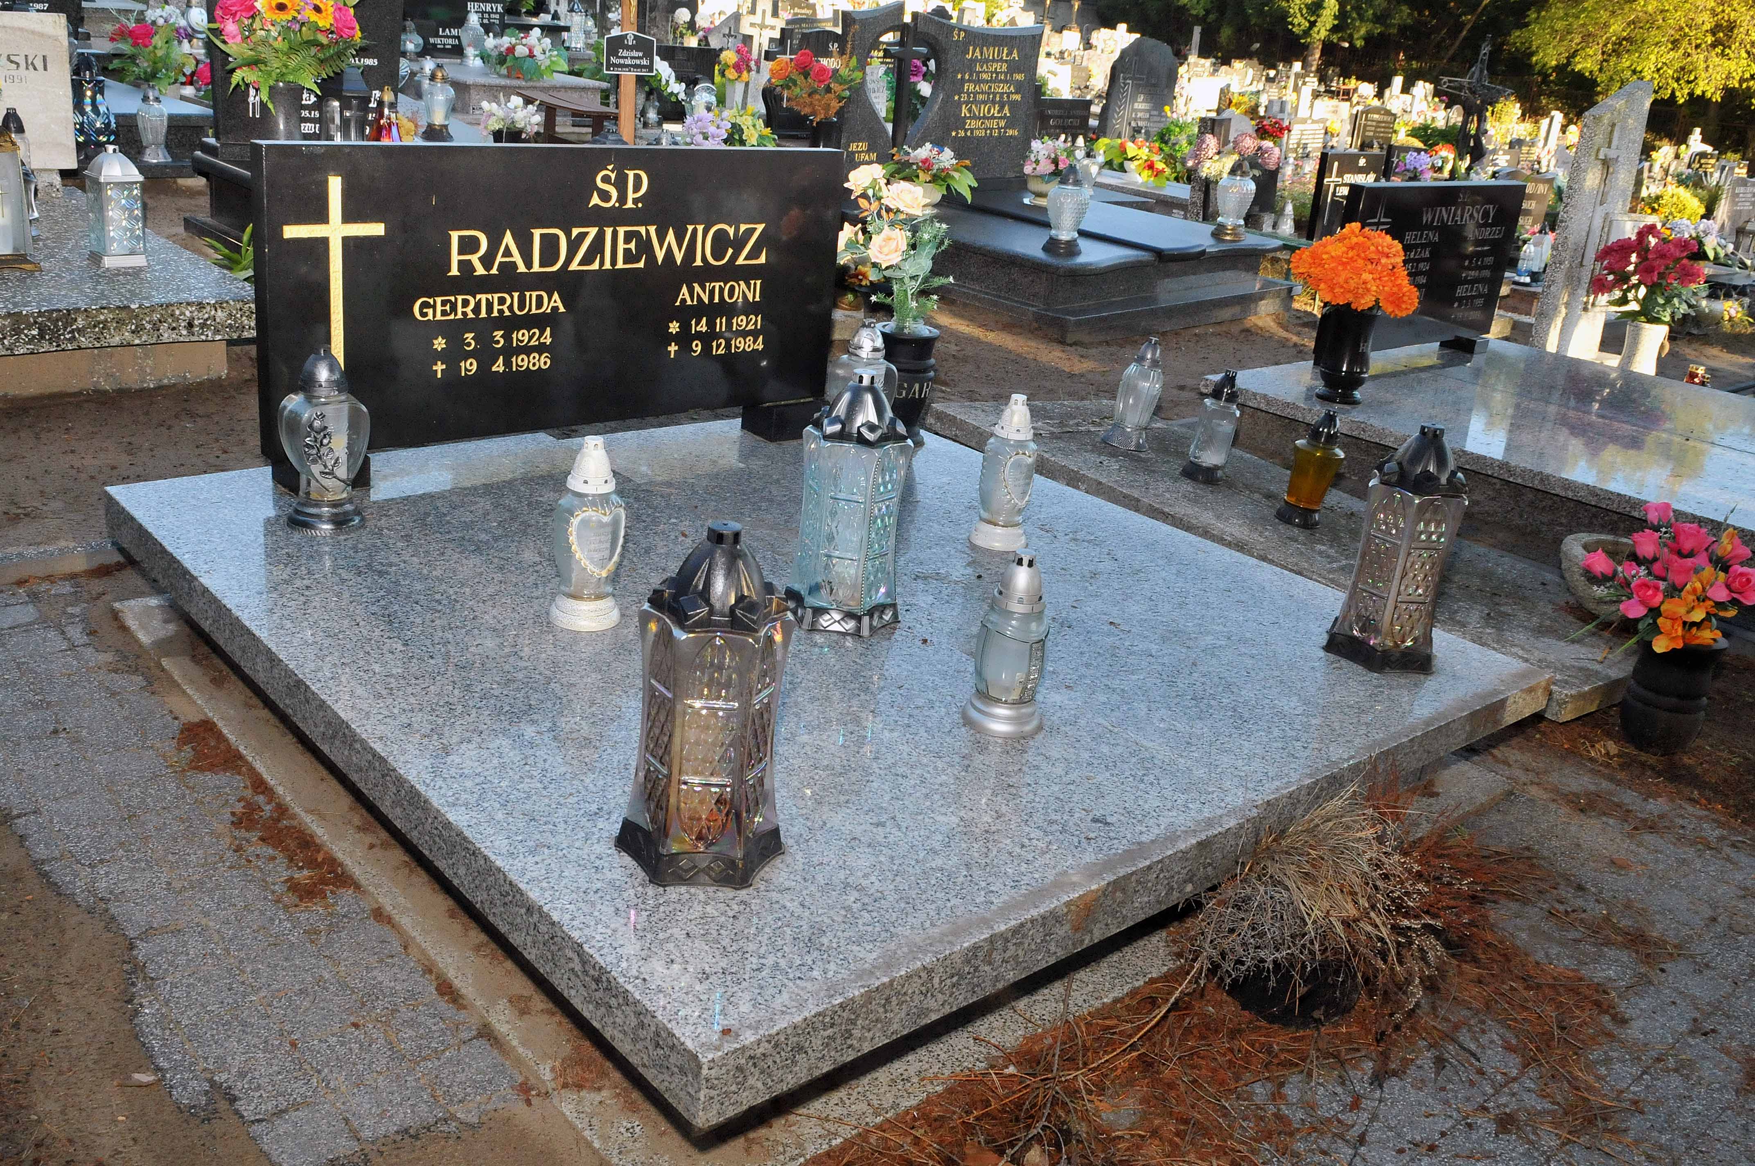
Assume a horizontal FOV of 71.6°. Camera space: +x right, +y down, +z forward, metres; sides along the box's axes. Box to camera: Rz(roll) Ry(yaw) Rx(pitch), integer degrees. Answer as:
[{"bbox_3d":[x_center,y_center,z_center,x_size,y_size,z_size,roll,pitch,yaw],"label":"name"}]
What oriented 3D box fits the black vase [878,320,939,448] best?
[{"bbox_3d":[0.065,-0.461,2.827,0.155,0.253,0.155,5,21,-2],"label":"black vase"}]

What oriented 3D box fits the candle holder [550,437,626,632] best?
[{"bbox_3d":[-0.461,-0.083,1.935,0.120,0.300,0.117,5,23,-2],"label":"candle holder"}]

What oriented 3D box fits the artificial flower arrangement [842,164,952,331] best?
[{"bbox_3d":[0.042,-0.777,2.842,0.286,0.389,0.265,-15,30,-39],"label":"artificial flower arrangement"}]

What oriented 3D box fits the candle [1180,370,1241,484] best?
[{"bbox_3d":[0.767,-0.357,2.737,0.102,0.245,0.102,-9,31,-41],"label":"candle"}]

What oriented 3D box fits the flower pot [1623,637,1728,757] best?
[{"bbox_3d":[1.399,0.190,2.145,0.160,0.177,0.160,-14,29,-42],"label":"flower pot"}]

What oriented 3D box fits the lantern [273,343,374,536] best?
[{"bbox_3d":[-1.002,-0.262,2.181,0.158,0.314,0.138,-15,30,-39],"label":"lantern"}]

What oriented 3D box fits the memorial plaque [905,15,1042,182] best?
[{"bbox_3d":[0.490,-2.457,6.203,0.100,0.772,0.884,21,25,34],"label":"memorial plaque"}]

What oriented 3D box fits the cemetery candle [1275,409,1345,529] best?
[{"bbox_3d":[0.938,-0.249,2.579,0.112,0.244,0.112,-9,31,-41],"label":"cemetery candle"}]

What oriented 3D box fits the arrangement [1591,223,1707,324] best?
[{"bbox_3d":[2.844,-1.137,4.497,0.420,0.360,0.400,-14,29,-42],"label":"arrangement"}]

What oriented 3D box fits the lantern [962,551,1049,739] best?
[{"bbox_3d":[0.193,0.080,1.681,0.112,0.251,0.112,17,23,26],"label":"lantern"}]

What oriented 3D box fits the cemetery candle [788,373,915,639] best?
[{"bbox_3d":[-0.036,-0.137,1.929,0.185,0.399,0.175,5,21,-2],"label":"cemetery candle"}]

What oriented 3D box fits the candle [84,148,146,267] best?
[{"bbox_3d":[-2.053,-1.012,3.268,0.118,0.299,0.118,21,25,34],"label":"candle"}]

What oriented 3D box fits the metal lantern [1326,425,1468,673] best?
[{"bbox_3d":[0.867,-0.066,1.993,0.180,0.383,0.185,12,22,16],"label":"metal lantern"}]

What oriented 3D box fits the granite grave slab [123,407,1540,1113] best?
[{"bbox_3d":[-0.143,0.027,2.179,1.660,0.085,1.810,-16,32,-38],"label":"granite grave slab"}]

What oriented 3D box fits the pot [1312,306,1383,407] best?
[{"bbox_3d":[1.108,-0.541,2.882,0.122,0.213,0.122,-15,30,-39],"label":"pot"}]

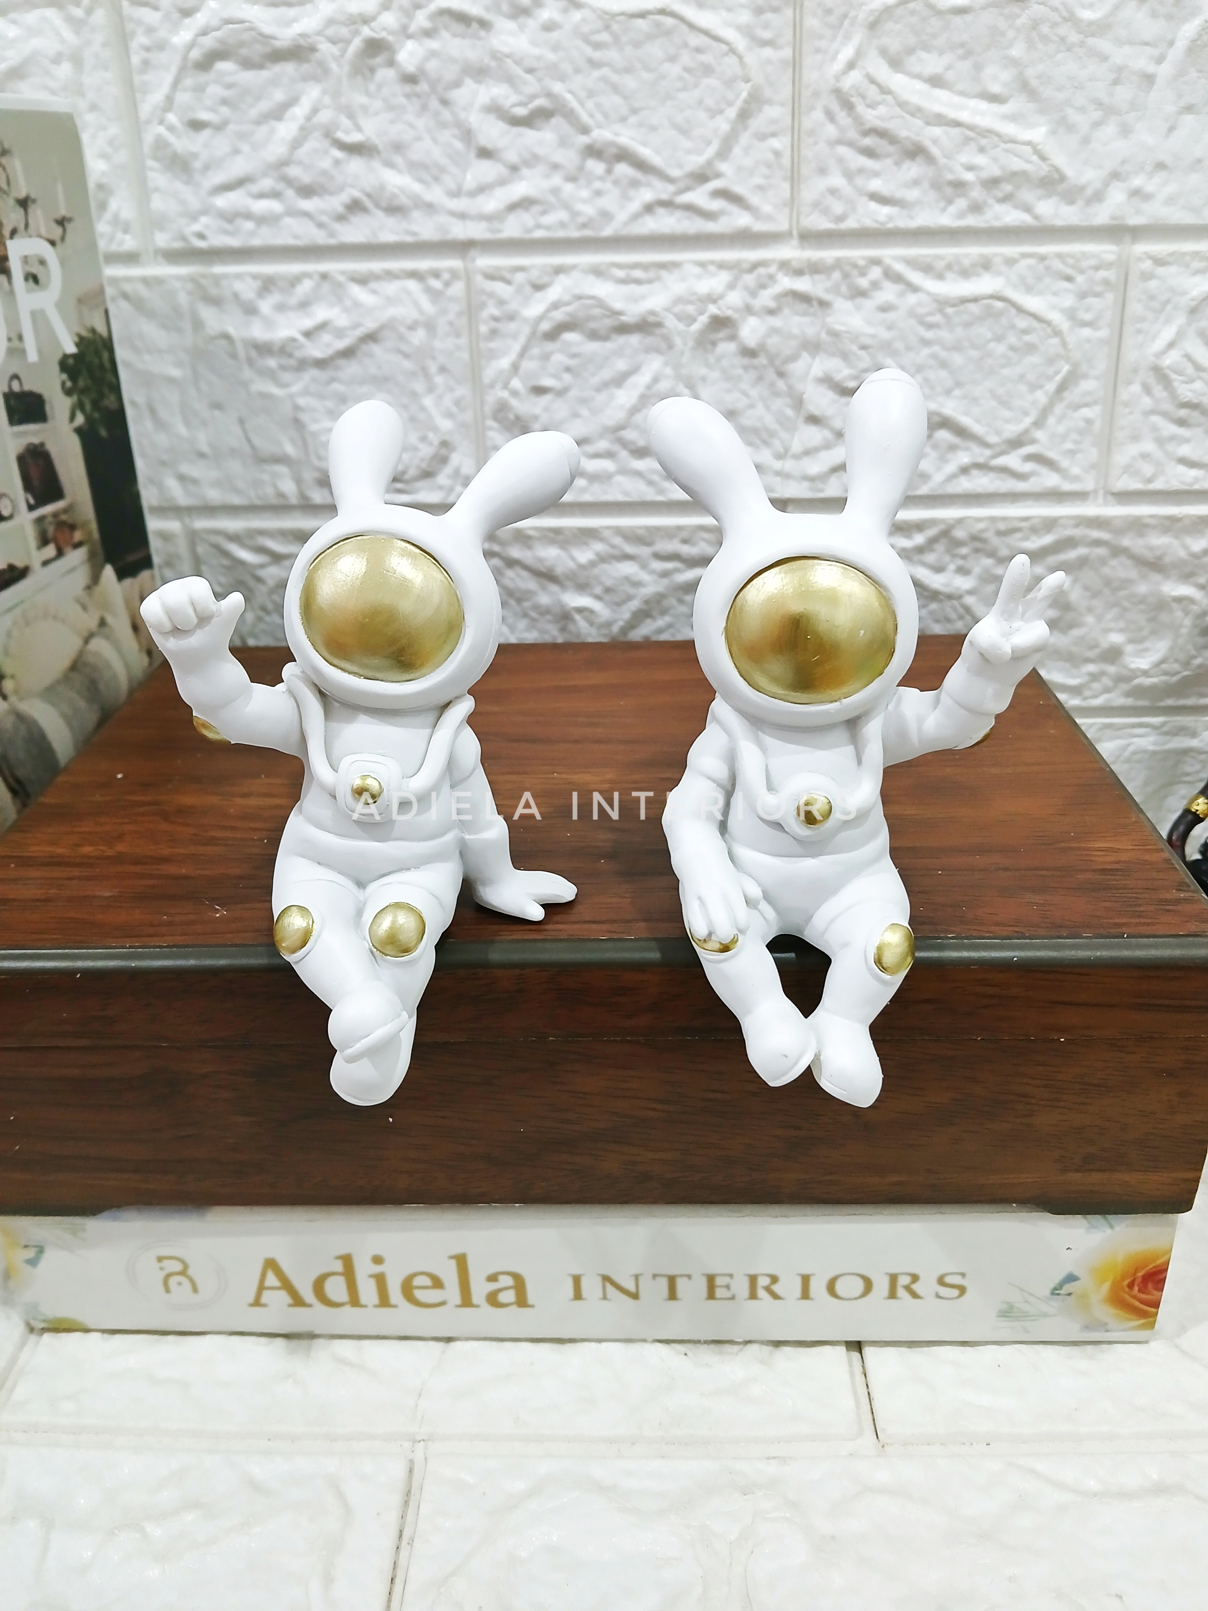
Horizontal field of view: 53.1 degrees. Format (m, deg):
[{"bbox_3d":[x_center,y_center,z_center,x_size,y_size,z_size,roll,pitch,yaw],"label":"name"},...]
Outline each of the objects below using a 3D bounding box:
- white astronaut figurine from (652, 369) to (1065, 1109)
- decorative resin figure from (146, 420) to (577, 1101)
[{"bbox_3d":[0.046,-0.011,0.231,0.075,0.135,0.059,3,28,5],"label":"white astronaut figurine"},{"bbox_3d":[-0.045,-0.009,0.232,0.079,0.130,0.060,0,28,0],"label":"decorative resin figure"}]

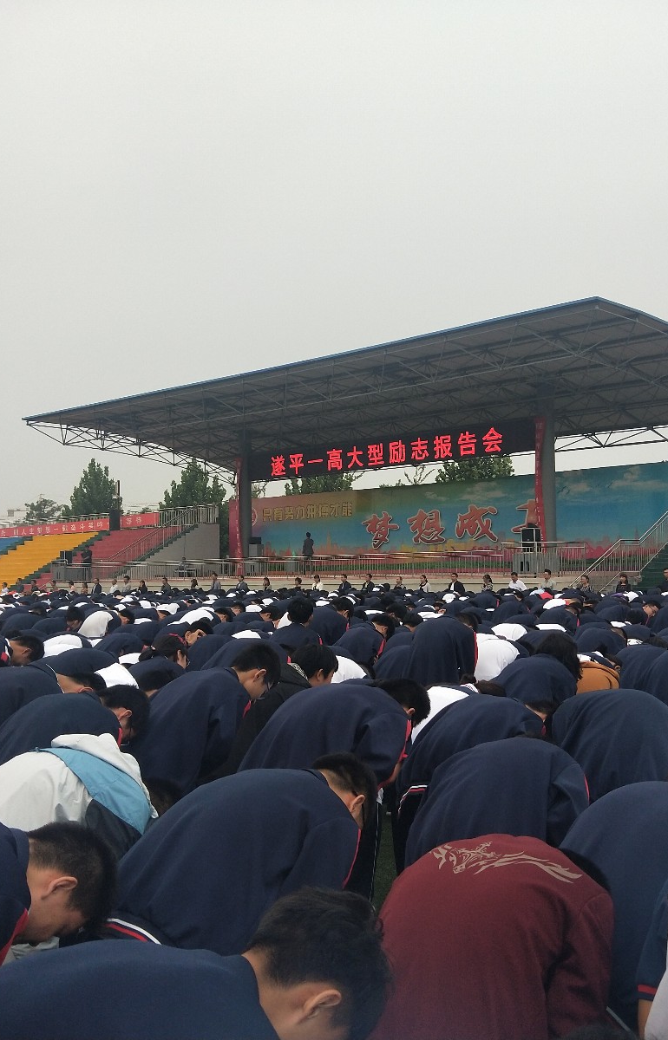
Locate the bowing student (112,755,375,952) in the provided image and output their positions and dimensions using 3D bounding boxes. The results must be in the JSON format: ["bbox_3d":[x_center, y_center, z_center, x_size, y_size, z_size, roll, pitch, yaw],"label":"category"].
[{"bbox_3d":[-0.220,1.225,2.644,0.500,1.110,0.830,-3,-5,42],"label":"bowing student"}]

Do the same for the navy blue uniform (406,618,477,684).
[{"bbox_3d":[0.833,1.090,7.900,0.520,0.650,0.520,-3,-4,36],"label":"navy blue uniform"}]

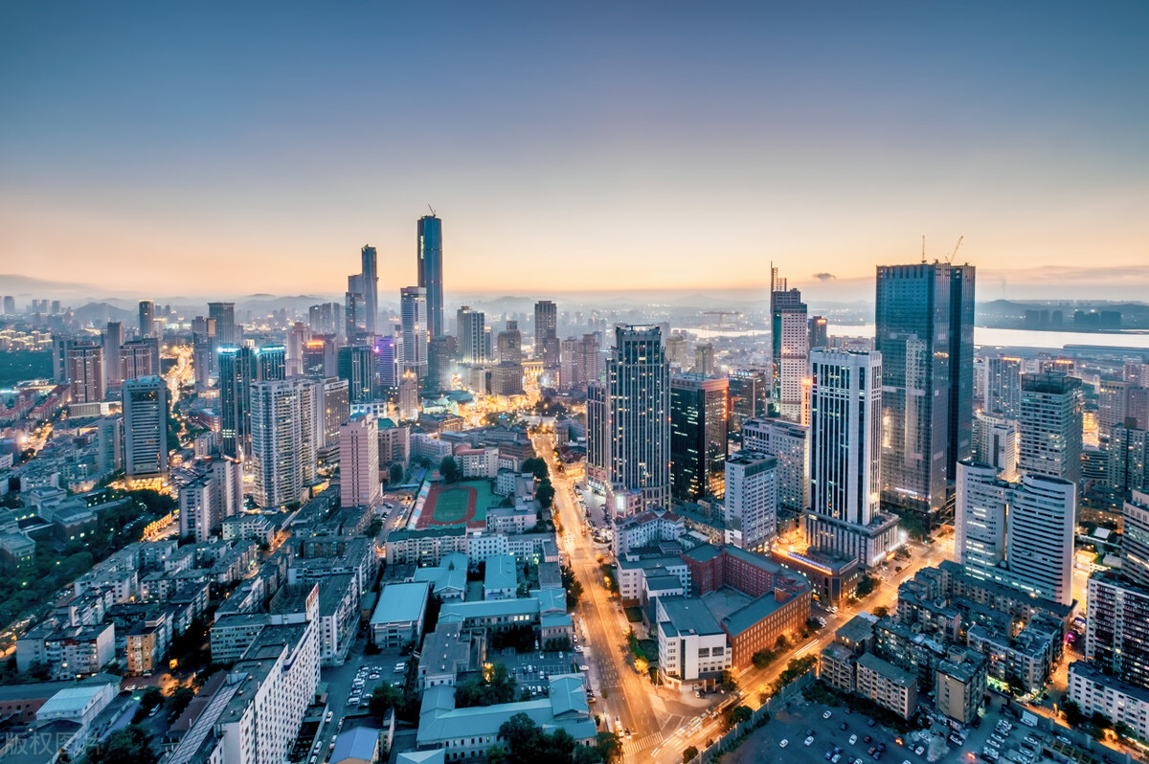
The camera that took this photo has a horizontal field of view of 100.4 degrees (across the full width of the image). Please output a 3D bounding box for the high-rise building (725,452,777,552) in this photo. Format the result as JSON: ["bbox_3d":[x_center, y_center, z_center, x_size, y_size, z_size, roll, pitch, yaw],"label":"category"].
[{"bbox_3d":[124.900,86.600,336.800,38.000,66.000,14.500,-4,7,-36],"label":"high-rise building"}]

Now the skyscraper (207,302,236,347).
[{"bbox_3d":[-914.610,-130.300,1240.000,48.000,155.000,38.000,-3,7,-30],"label":"skyscraper"}]

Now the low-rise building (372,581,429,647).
[{"bbox_3d":[-93.432,125.151,258.289,24.800,14.000,34.000,-1,7,-8],"label":"low-rise building"}]

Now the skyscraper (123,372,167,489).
[{"bbox_3d":[-424.510,49.910,475.000,32.000,106.000,22.000,-3,7,-27],"label":"skyscraper"}]

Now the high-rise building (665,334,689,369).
[{"bbox_3d":[219.160,-46.730,1016.140,33.000,101.000,26.000,-4,8,-34],"label":"high-rise building"}]

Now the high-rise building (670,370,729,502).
[{"bbox_3d":[117.170,46.260,450.830,37.000,112.000,40.000,-4,8,-34],"label":"high-rise building"}]

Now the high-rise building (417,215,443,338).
[{"bbox_3d":[-328.500,-197.981,1103.950,47.000,356.000,47.000,-5,8,-38],"label":"high-rise building"}]

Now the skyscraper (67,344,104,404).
[{"bbox_3d":[-761.050,-2.240,747.000,37.000,106.000,25.000,-5,8,-35],"label":"skyscraper"}]

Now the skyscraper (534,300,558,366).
[{"bbox_3d":[-59.885,-86.605,1004.509,43.000,171.000,40.000,-1,7,-8],"label":"skyscraper"}]

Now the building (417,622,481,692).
[{"bbox_3d":[-60.000,133.500,231.000,26.000,11.000,34.000,-1,6,-8],"label":"building"}]

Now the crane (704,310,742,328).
[{"bbox_3d":[803.400,-332.800,2597.920,200.000,100.000,40.000,1,7,8],"label":"crane"}]

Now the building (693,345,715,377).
[{"bbox_3d":[238.000,-24.070,868.923,33.000,95.000,20.000,-5,8,-38],"label":"building"}]

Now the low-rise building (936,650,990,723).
[{"bbox_3d":[169.038,131.539,209.350,25.000,18.500,10.400,-5,8,-38],"label":"low-rise building"}]

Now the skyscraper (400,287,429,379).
[{"bbox_3d":[-317.550,-90.320,950.000,37.000,196.000,37.000,2,6,17],"label":"skyscraper"}]

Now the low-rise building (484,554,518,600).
[{"bbox_3d":[-45.247,119.853,293.920,18.500,12.000,35.000,-1,7,-8],"label":"low-rise building"}]

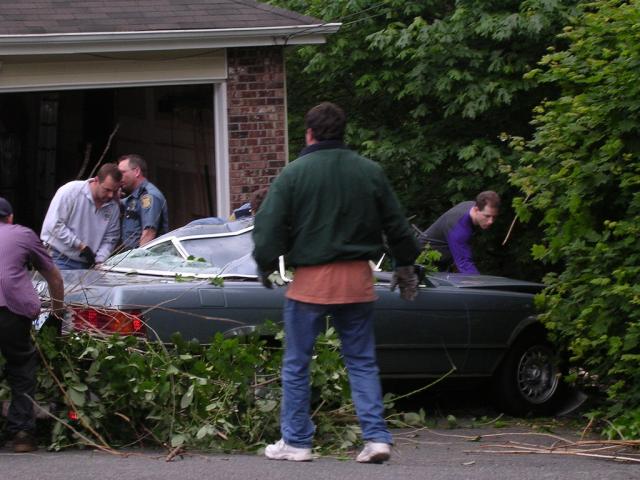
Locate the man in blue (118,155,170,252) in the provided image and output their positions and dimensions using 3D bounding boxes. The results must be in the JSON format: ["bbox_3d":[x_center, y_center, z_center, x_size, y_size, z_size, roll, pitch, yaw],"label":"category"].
[{"bbox_3d":[-1.230,0.280,14.800,0.420,1.740,0.520,-3,2,-44],"label":"man in blue"}]

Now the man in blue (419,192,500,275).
[{"bbox_3d":[1.000,0.410,15.900,0.720,1.500,0.540,-1,2,30],"label":"man in blue"}]

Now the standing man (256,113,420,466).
[{"bbox_3d":[0.090,0.210,10.500,0.760,1.770,0.450,-2,2,-16],"label":"standing man"}]

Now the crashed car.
[{"bbox_3d":[-0.070,0.500,14.450,4.650,1.330,1.800,2,1,-45],"label":"crashed car"}]

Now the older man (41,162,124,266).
[{"bbox_3d":[-1.600,0.310,14.350,0.600,1.660,0.560,0,2,44],"label":"older man"}]

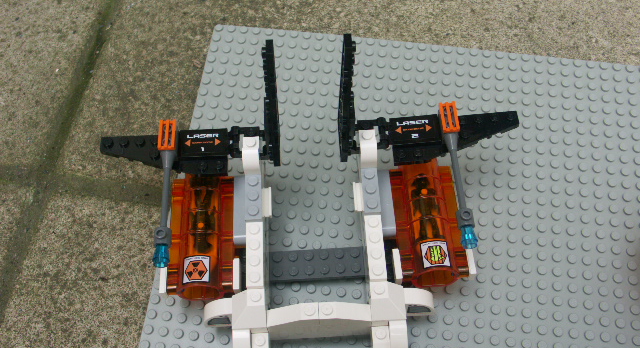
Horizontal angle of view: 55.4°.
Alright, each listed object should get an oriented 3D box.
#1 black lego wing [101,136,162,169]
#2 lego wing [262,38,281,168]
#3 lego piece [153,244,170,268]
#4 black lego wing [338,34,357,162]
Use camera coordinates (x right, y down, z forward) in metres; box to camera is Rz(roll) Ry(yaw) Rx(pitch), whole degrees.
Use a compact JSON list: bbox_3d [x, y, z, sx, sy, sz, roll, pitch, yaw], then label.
[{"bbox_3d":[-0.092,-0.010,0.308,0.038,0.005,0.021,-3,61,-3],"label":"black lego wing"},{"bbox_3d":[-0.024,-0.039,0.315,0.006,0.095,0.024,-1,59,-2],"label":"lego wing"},{"bbox_3d":[-0.071,0.037,0.275,0.008,0.008,0.010,-3,65,0],"label":"lego piece"},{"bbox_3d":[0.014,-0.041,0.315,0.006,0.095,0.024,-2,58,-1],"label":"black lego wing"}]

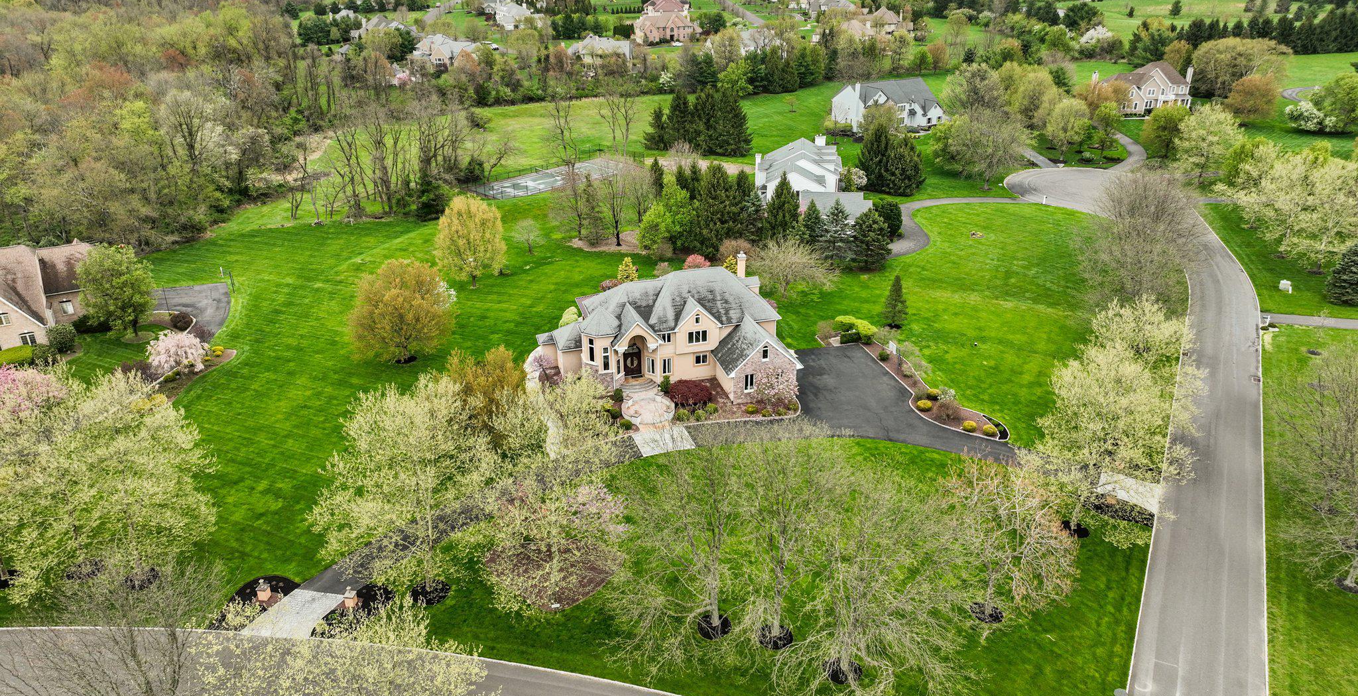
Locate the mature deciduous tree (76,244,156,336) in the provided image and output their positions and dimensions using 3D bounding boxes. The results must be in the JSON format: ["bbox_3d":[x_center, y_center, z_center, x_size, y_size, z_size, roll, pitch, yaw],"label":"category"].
[{"bbox_3d":[-70.590,-7.170,119.350,8.720,12.070,8.720,-15,29,-29],"label":"mature deciduous tree"}]

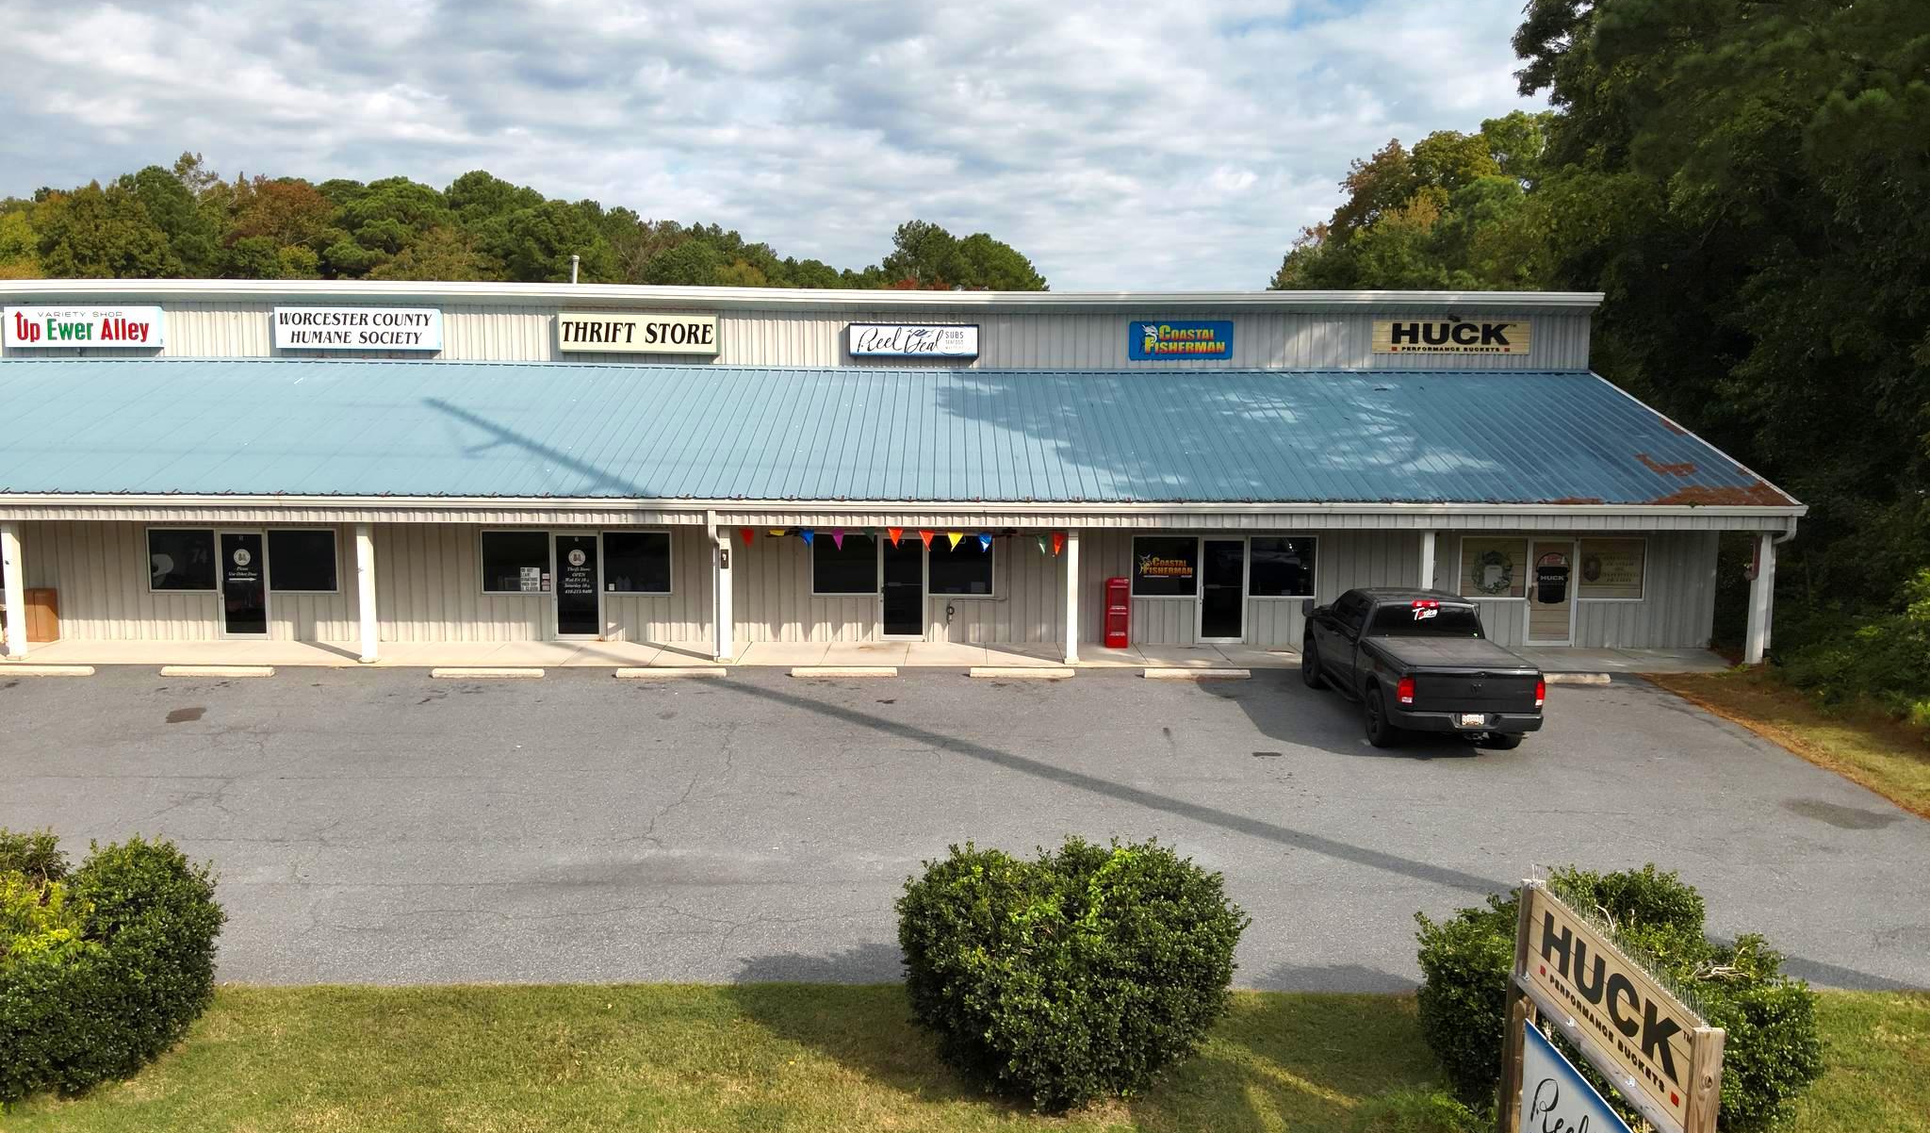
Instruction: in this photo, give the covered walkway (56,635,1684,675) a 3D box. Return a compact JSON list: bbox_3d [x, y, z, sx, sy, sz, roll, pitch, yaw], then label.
[{"bbox_3d":[-1.765,1.696,24.864,31.616,0.160,2.718,0,7,-1],"label":"covered walkway"}]

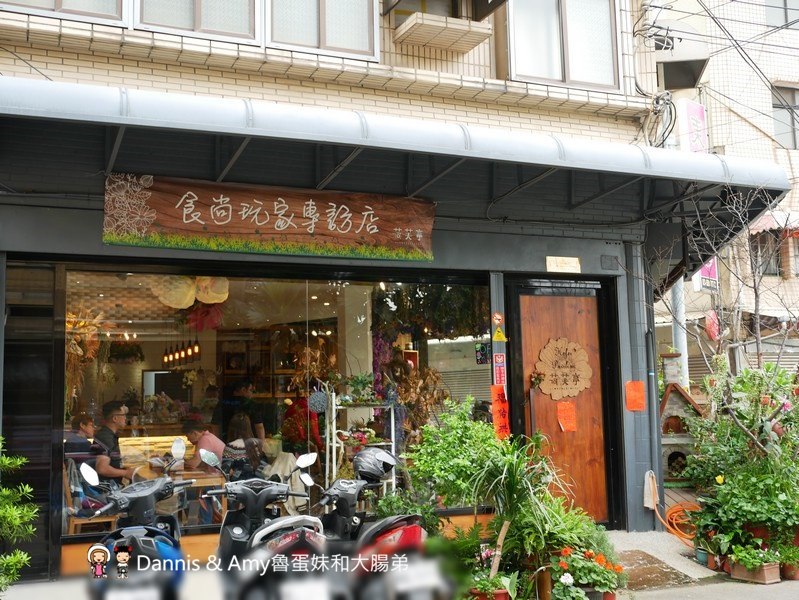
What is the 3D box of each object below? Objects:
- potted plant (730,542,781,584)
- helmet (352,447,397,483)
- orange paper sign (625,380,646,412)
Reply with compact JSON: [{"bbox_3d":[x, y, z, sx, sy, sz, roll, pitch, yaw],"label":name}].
[{"bbox_3d":[2.902,2.135,7.541,0.220,0.280,0.370,3,-8,-35],"label":"potted plant"},{"bbox_3d":[-0.159,1.090,6.100,0.310,0.250,0.250,10,-4,13],"label":"helmet"},{"bbox_3d":[2.379,0.968,9.265,0.213,0.300,0.010,1,-7,-23],"label":"orange paper sign"}]

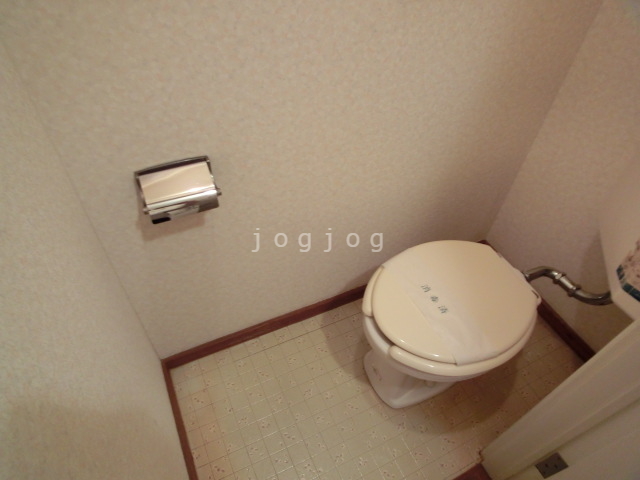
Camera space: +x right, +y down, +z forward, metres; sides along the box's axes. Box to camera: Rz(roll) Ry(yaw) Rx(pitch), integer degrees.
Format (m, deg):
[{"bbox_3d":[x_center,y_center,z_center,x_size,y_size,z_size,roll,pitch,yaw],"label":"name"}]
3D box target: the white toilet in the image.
[{"bbox_3d":[0.359,0.280,1.172,0.543,0.405,0.380,-17,49,-20],"label":"white toilet"}]

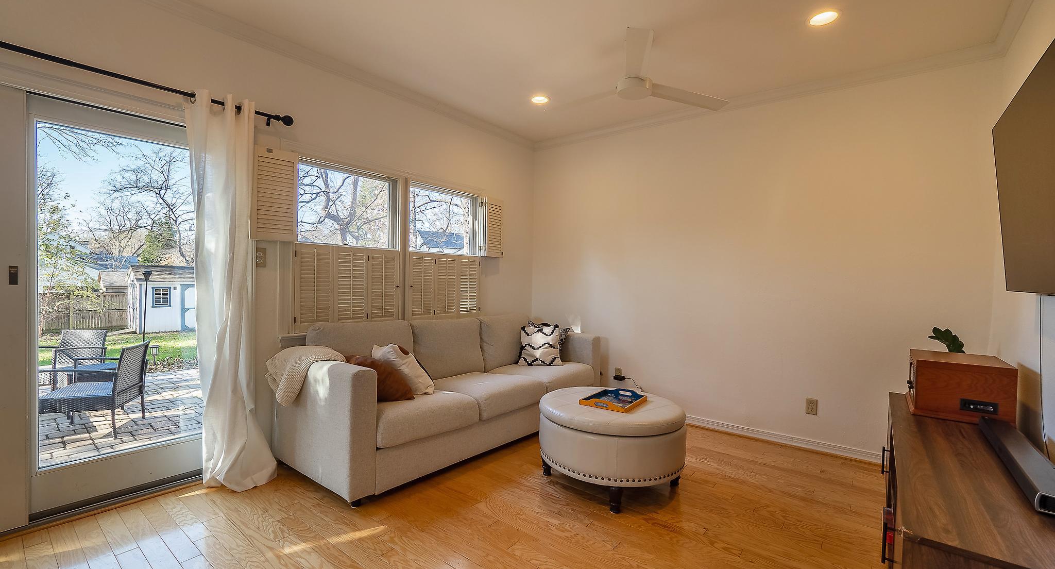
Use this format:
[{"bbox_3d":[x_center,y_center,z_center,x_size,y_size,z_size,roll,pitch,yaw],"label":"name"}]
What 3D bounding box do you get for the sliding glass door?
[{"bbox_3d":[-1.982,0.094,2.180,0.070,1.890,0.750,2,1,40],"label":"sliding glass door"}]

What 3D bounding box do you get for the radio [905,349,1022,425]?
[{"bbox_3d":[2.009,0.467,2.001,0.325,0.244,0.420,2,1,39],"label":"radio"}]

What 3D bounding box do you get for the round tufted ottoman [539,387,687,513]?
[{"bbox_3d":[0.500,0.924,2.540,0.845,0.460,0.845,1,1,0],"label":"round tufted ottoman"}]

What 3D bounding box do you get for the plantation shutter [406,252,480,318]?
[{"bbox_3d":[-0.684,0.026,3.625,0.045,0.570,0.762,2,1,40],"label":"plantation shutter"}]

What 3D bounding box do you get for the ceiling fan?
[{"bbox_3d":[0.624,-1.306,2.496,1.240,0.305,1.150,1,1,11],"label":"ceiling fan"}]

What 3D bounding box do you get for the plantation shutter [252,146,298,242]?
[{"bbox_3d":[-1.511,-0.534,2.555,0.045,0.548,0.252,2,1,40],"label":"plantation shutter"}]

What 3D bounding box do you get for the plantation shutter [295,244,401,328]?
[{"bbox_3d":[-1.222,0.022,2.993,0.045,0.570,0.764,2,1,40],"label":"plantation shutter"}]

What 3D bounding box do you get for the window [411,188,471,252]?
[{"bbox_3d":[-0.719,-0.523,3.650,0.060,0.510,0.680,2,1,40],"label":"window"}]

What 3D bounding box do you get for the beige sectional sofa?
[{"bbox_3d":[-0.443,0.703,3.289,0.880,0.850,2.400,2,1,40],"label":"beige sectional sofa"}]

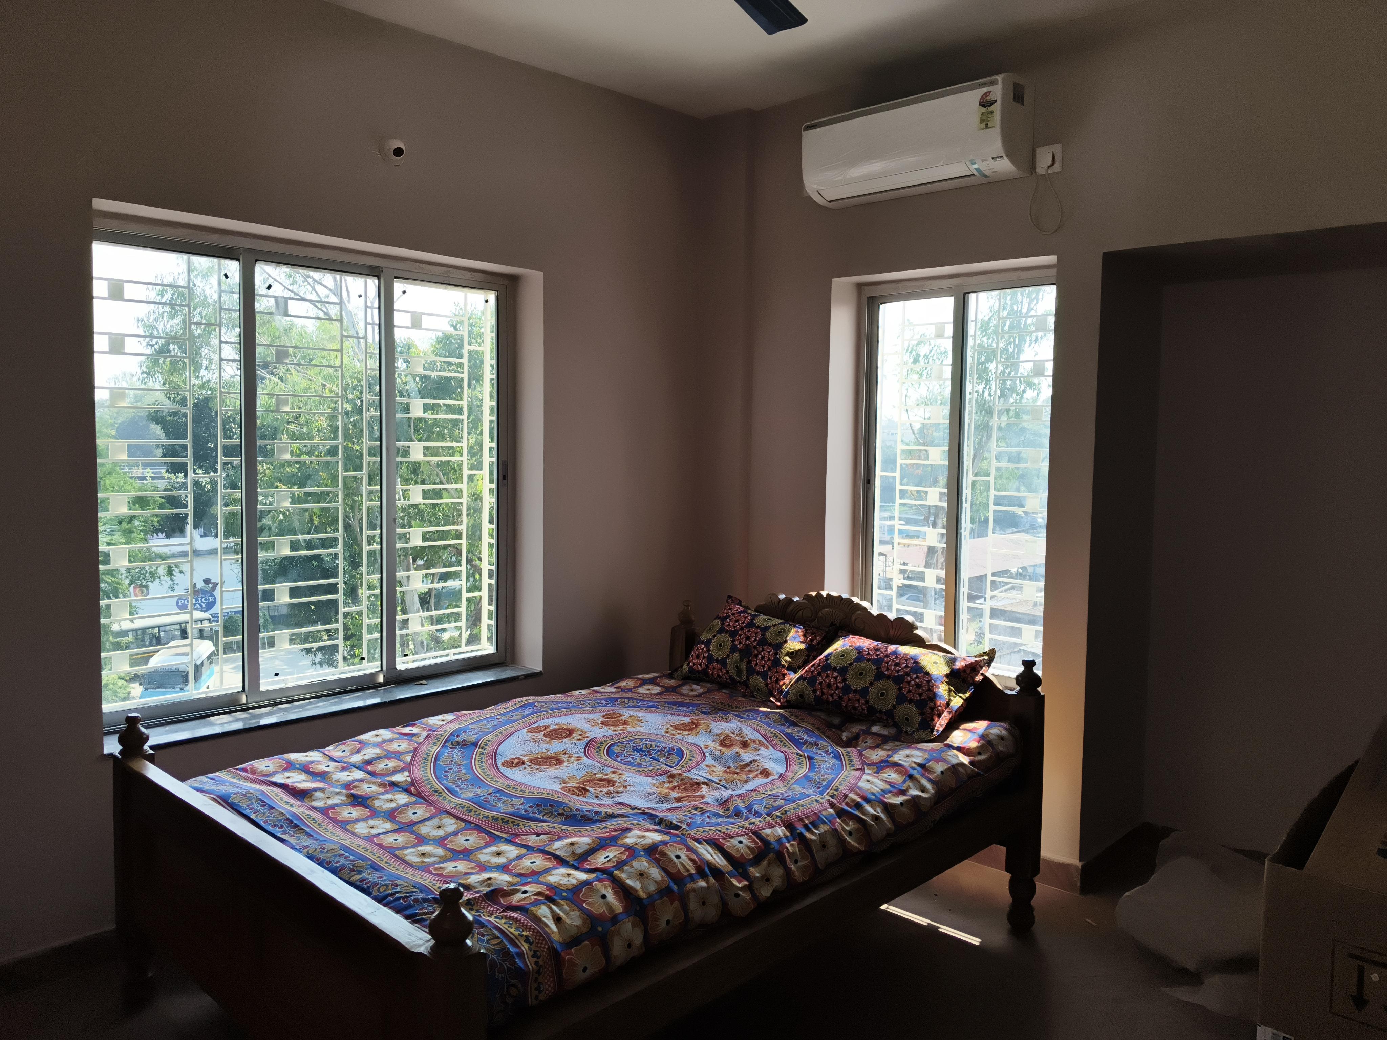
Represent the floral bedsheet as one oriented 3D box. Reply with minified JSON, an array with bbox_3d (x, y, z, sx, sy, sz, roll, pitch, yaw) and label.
[{"bbox_3d":[-0.222,0.699,2.969,1.520,0.186,1.922,5,6,44],"label":"floral bedsheet"}]

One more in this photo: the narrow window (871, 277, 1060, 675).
[{"bbox_3d":[1.024,-0.147,3.981,0.884,1.494,0.089,5,6,44],"label":"narrow window"}]

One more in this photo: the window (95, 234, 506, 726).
[{"bbox_3d":[-1.269,-0.140,3.591,0.097,1.484,1.480,5,6,44],"label":"window"}]

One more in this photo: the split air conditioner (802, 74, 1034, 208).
[{"bbox_3d":[0.769,-1.315,3.689,0.812,0.299,0.224,5,6,44],"label":"split air conditioner"}]

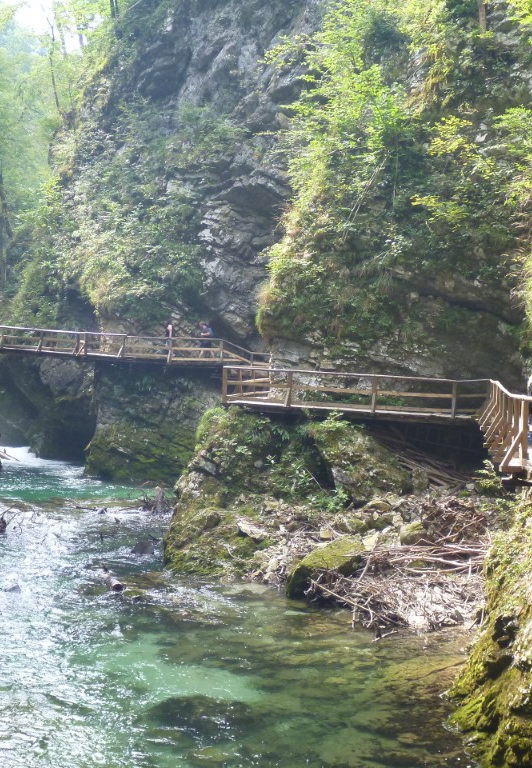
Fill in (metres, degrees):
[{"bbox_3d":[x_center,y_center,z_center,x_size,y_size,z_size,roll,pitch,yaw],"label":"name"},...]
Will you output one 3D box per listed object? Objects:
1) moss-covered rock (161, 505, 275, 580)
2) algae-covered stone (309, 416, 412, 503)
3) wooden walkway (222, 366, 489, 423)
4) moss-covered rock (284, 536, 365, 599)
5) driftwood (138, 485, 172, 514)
[{"bbox_3d":[-1.350,4.480,37.300,2.950,1.800,2.300,1,1,0],"label":"moss-covered rock"},{"bbox_3d":[2.750,2.200,38.100,2.850,2.400,2.100,1,1,0],"label":"algae-covered stone"},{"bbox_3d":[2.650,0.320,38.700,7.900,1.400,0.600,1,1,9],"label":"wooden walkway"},{"bbox_3d":[1.580,4.780,34.000,2.050,1.400,1.800,1,1,0],"label":"moss-covered rock"},{"bbox_3d":[-3.950,4.100,46.300,1.200,1.050,1.000,1,1,0],"label":"driftwood"}]

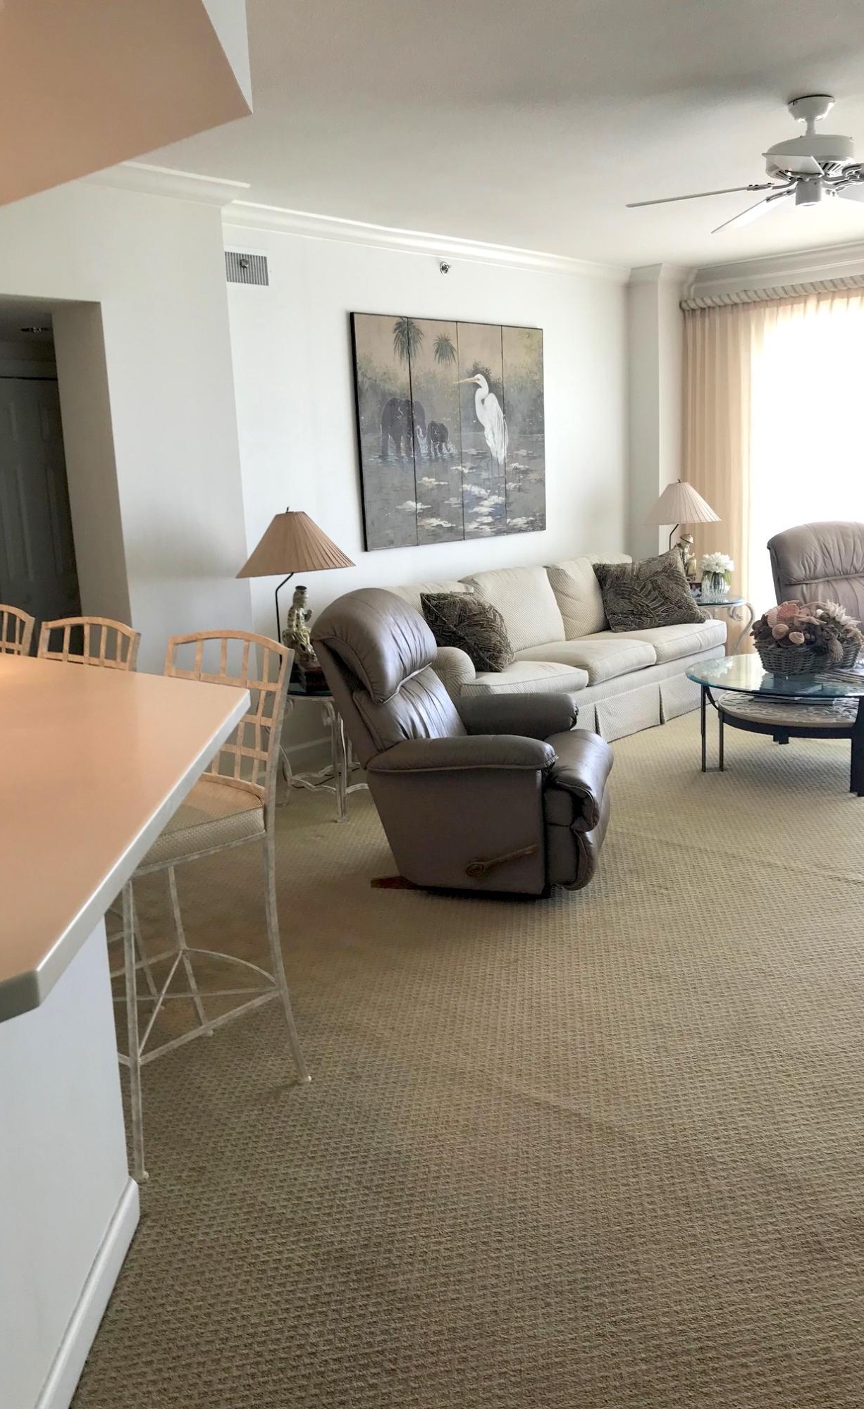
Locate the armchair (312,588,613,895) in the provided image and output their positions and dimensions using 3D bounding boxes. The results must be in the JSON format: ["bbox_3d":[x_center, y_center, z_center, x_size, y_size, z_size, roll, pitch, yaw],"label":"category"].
[{"bbox_3d":[0.145,0.089,4.198,1.022,1.051,0.899,0,12,14],"label":"armchair"}]

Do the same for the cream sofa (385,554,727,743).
[{"bbox_3d":[0.682,-0.283,6.310,0.959,0.886,2.325,8,16,41],"label":"cream sofa"}]

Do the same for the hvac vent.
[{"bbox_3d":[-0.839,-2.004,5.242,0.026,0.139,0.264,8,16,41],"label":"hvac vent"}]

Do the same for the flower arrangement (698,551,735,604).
[{"bbox_3d":[1.887,-0.852,7.554,0.232,0.300,0.236,8,16,43],"label":"flower arrangement"}]

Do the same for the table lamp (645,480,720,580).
[{"bbox_3d":[1.645,-1.076,7.489,0.512,0.786,0.512,8,16,43],"label":"table lamp"}]

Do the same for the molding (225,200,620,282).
[{"bbox_3d":[0.135,-2.517,6.311,0.087,0.087,3.437,8,16,43],"label":"molding"}]

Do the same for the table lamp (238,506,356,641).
[{"bbox_3d":[-0.579,-0.463,4.961,0.512,0.777,0.512,-2,11,0],"label":"table lamp"}]

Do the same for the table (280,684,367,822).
[{"bbox_3d":[-0.398,0.169,5.185,0.649,0.563,0.649,-2,12,1],"label":"table"}]

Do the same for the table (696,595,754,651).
[{"bbox_3d":[1.742,-0.420,7.513,0.649,0.563,0.649,8,16,41],"label":"table"}]

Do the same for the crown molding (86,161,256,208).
[{"bbox_3d":[-1.093,-2.133,4.678,0.087,0.087,0.790,8,16,43],"label":"crown molding"}]

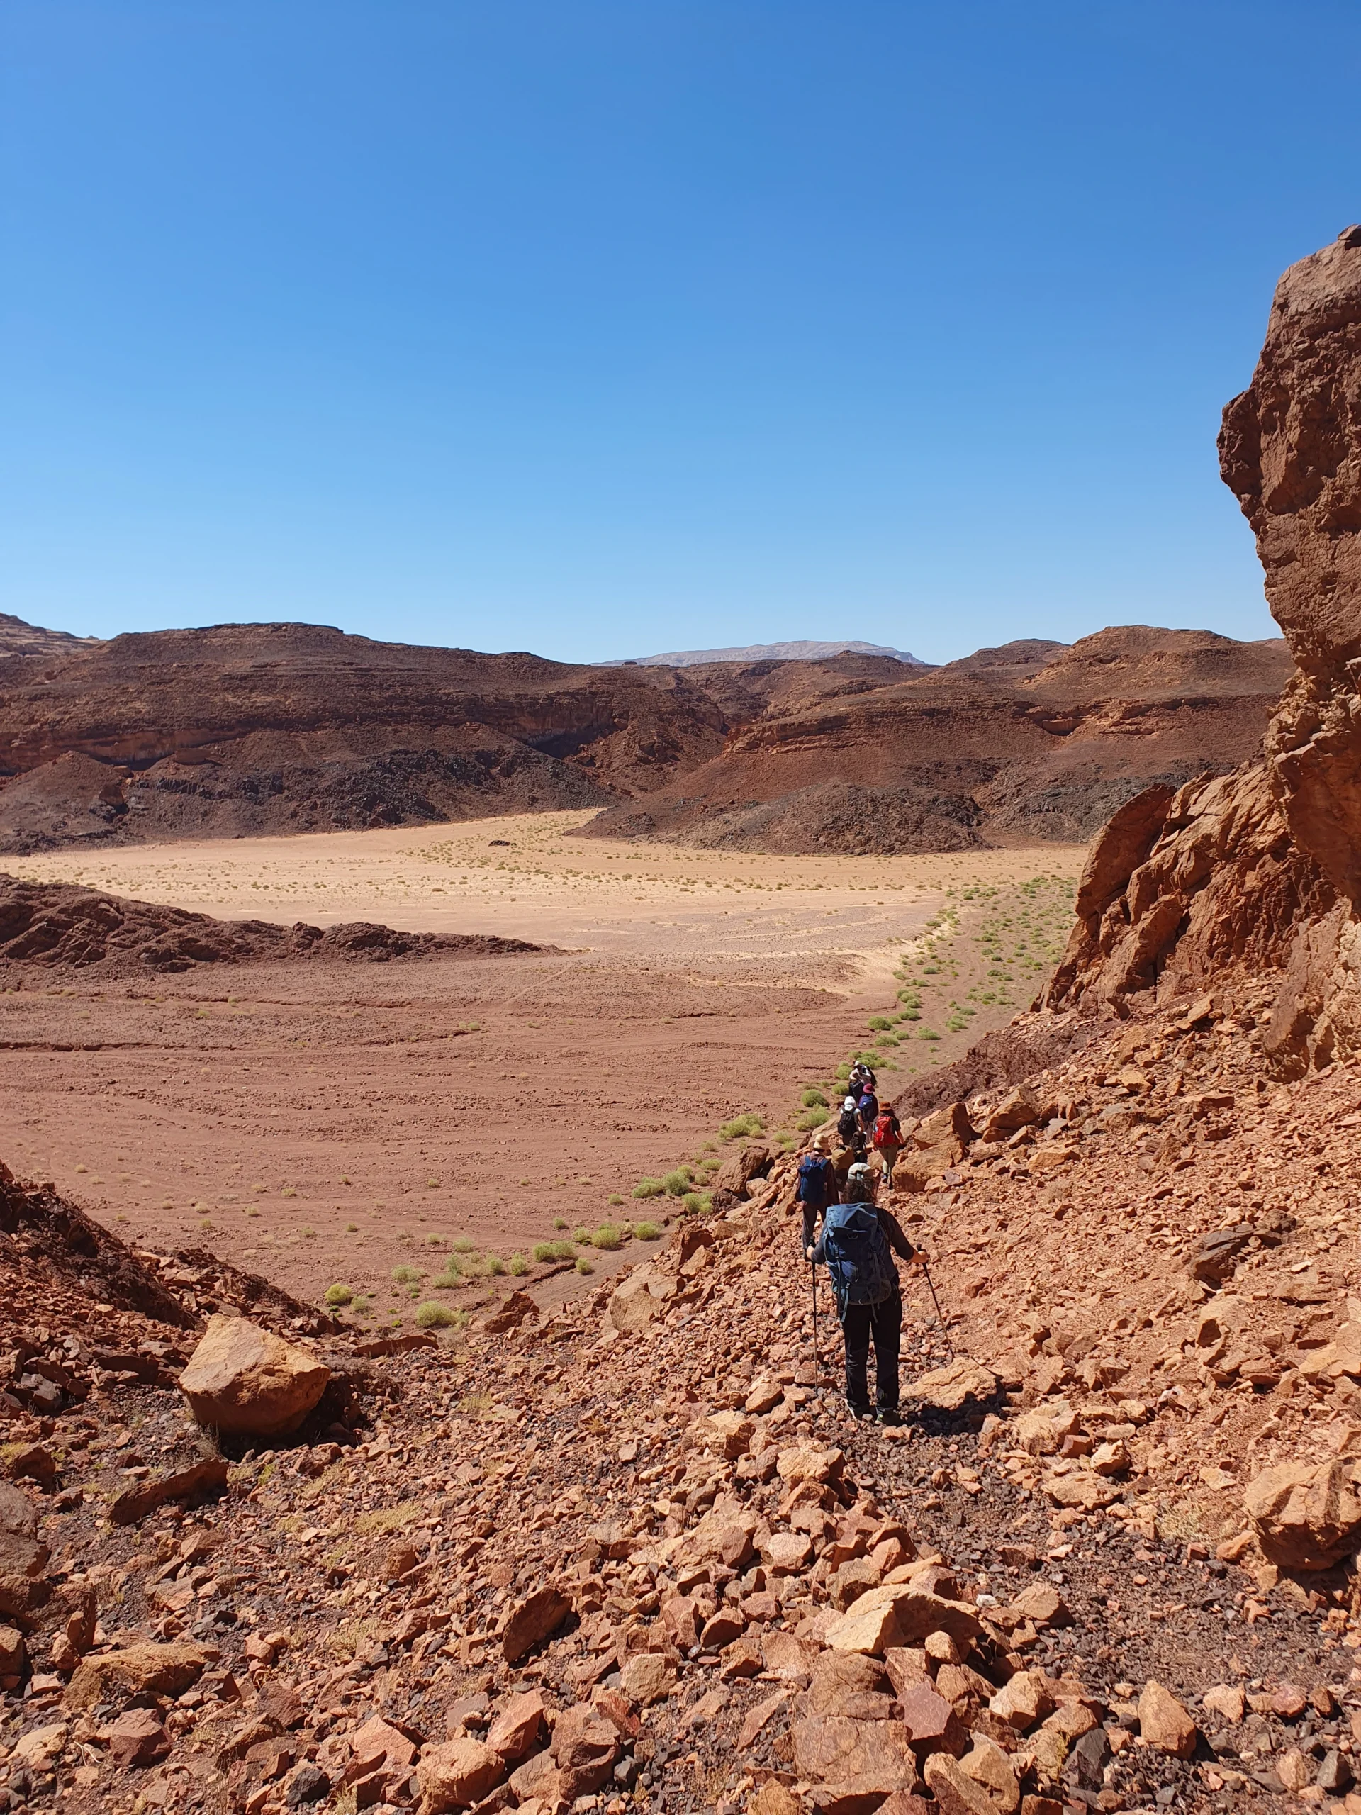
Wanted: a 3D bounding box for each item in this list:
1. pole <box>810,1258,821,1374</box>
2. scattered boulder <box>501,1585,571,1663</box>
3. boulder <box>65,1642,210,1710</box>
[{"bbox_3d":[0.891,2.730,9.045,0.040,1.150,0.050,-3,11,0],"label":"pole"},{"bbox_3d":[-0.653,3.255,6.200,0.340,0.310,0.230,-4,6,-36],"label":"scattered boulder"},{"bbox_3d":[-2.586,3.653,6.500,0.650,0.210,0.330,-3,6,-31],"label":"boulder"}]

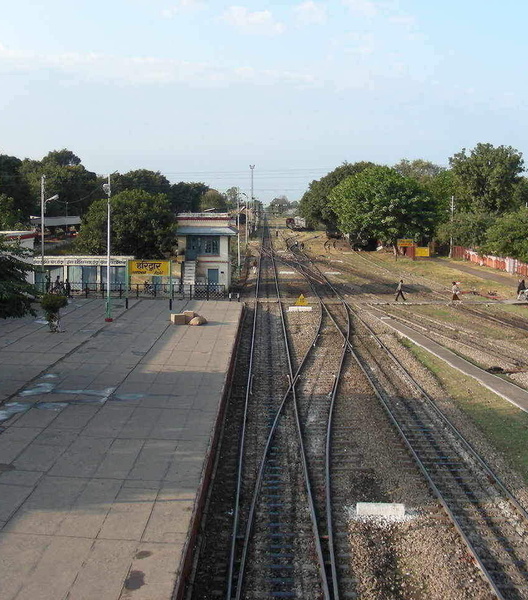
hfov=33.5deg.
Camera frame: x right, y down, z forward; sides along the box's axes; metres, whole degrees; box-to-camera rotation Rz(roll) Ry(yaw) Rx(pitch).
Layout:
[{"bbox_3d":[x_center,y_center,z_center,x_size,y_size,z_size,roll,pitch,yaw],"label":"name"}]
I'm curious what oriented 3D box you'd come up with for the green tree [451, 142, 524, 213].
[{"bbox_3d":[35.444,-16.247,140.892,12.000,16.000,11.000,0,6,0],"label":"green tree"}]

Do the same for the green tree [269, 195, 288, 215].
[{"bbox_3d":[8.837,-52.399,517.355,13.000,16.000,13.000,0,6,0],"label":"green tree"}]

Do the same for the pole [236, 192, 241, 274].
[{"bbox_3d":[-2.646,-7.240,93.500,0.350,9.100,0.300,0,6,0],"label":"pole"}]

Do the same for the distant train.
[{"bbox_3d":[11.360,-25.652,306.966,3.200,4.200,20.000,1,6,13],"label":"distant train"}]

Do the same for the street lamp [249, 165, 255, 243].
[{"bbox_3d":[-2.501,-21.042,191.000,1.200,16.700,1.000,0,6,0],"label":"street lamp"}]

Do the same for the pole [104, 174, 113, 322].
[{"bbox_3d":[-8.328,-2.746,47.187,0.420,7.920,0.380,0,6,0],"label":"pole"}]

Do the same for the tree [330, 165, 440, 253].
[{"bbox_3d":[19.600,-14.924,143.724,17.300,14.200,15.500,0,6,0],"label":"tree"}]

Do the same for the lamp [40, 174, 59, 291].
[{"bbox_3d":[-17.503,-5.299,71.827,1.400,9.400,0.350,1,6,6],"label":"lamp"}]

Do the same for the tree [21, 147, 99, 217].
[{"bbox_3d":[-36.120,-17.930,155.885,13.500,16.400,12.500,0,6,0],"label":"tree"}]

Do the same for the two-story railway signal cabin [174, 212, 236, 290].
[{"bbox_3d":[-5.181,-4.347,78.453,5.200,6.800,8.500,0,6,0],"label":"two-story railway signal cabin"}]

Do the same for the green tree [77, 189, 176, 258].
[{"bbox_3d":[-12.811,-5.836,81.823,9.400,9.100,9.000,0,6,0],"label":"green tree"}]

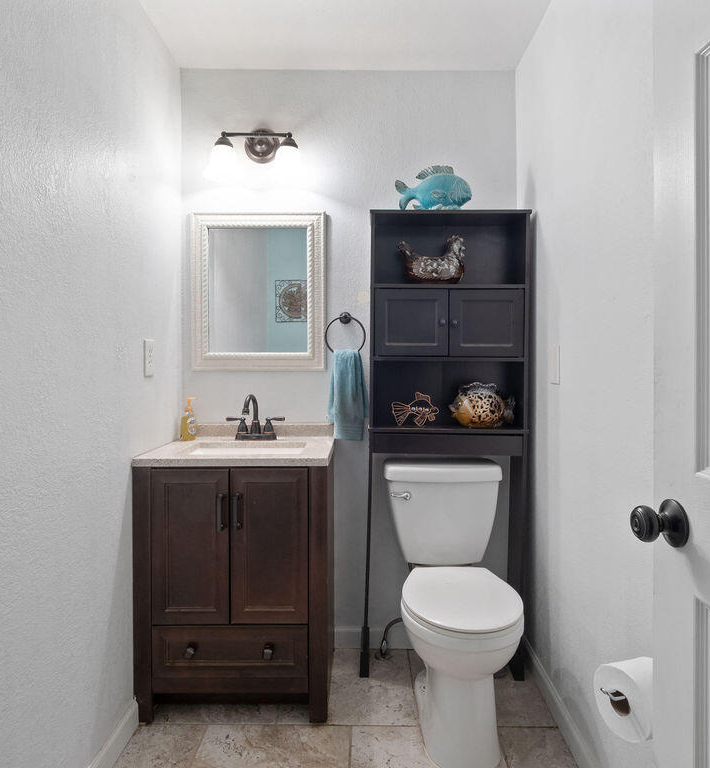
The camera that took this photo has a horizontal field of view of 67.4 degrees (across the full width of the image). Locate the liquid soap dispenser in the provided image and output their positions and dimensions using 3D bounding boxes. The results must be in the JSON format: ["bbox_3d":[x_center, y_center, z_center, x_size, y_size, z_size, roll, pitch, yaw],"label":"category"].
[{"bbox_3d":[-0.636,0.132,2.040,0.053,0.168,0.064,1,2,44],"label":"liquid soap dispenser"}]

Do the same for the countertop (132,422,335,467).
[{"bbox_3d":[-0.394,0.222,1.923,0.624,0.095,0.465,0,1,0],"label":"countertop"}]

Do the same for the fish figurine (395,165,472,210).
[{"bbox_3d":[0.298,-0.736,2.020,0.287,0.190,0.100,0,1,5],"label":"fish figurine"}]

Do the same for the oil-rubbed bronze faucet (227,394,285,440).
[{"bbox_3d":[-0.388,0.129,2.040,0.228,0.178,0.143,0,1,3],"label":"oil-rubbed bronze faucet"}]

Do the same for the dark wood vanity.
[{"bbox_3d":[-0.401,0.661,1.947,0.638,0.855,0.452,0,1,1],"label":"dark wood vanity"}]

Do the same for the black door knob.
[{"bbox_3d":[0.468,0.217,0.830,0.064,0.069,0.069,0,1,1],"label":"black door knob"}]

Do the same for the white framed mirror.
[{"bbox_3d":[-0.392,-0.374,2.157,0.543,0.638,0.028,0,1,1],"label":"white framed mirror"}]

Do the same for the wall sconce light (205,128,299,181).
[{"bbox_3d":[-0.397,-0.902,2.087,0.370,0.243,0.172,0,1,1],"label":"wall sconce light"}]

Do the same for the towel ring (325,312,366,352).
[{"bbox_3d":[-0.036,-0.196,2.125,0.160,0.178,0.062,0,1,0],"label":"towel ring"}]

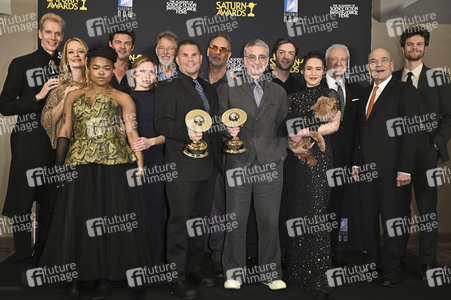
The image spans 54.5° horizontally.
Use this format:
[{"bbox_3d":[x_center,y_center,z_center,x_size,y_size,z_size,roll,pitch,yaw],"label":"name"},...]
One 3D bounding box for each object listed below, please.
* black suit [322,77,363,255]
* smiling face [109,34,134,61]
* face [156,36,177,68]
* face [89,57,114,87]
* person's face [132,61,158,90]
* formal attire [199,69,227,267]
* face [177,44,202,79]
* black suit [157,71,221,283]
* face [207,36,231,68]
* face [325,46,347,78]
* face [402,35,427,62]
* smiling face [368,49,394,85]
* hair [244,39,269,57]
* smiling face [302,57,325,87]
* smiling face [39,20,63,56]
[{"bbox_3d":[0.940,0.135,3.580,0.520,1.500,0.300,1,3,12],"label":"black suit"},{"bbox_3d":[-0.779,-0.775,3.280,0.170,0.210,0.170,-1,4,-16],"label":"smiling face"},{"bbox_3d":[-0.471,-0.787,3.500,0.160,0.240,0.170,1,3,-5],"label":"face"},{"bbox_3d":[-0.798,-0.505,2.820,0.165,0.200,0.150,3,3,-16],"label":"face"},{"bbox_3d":[-0.592,-0.544,3.200,0.170,0.215,0.160,0,3,-24],"label":"person's face"},{"bbox_3d":[-0.078,0.144,3.420,0.480,1.530,0.300,1,3,-3],"label":"formal attire"},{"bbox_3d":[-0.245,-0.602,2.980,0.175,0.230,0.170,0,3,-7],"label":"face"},{"bbox_3d":[-0.252,0.180,2.980,0.470,1.380,0.330,0,4,-14],"label":"black suit"},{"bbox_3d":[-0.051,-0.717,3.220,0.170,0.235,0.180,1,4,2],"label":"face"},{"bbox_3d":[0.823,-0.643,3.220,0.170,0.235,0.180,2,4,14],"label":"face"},{"bbox_3d":[1.424,-0.765,3.300,0.175,0.210,0.155,3,6,25],"label":"face"},{"bbox_3d":[1.083,-0.583,3.060,0.180,0.250,0.210,2,4,17],"label":"smiling face"},{"bbox_3d":[0.222,-0.720,3.140,0.178,0.150,0.200,3,7,2],"label":"hair"},{"bbox_3d":[0.599,-0.534,2.980,0.155,0.200,0.150,3,6,11],"label":"smiling face"},{"bbox_3d":[-1.303,-0.842,3.280,0.175,0.240,0.160,12,0,-29],"label":"smiling face"}]

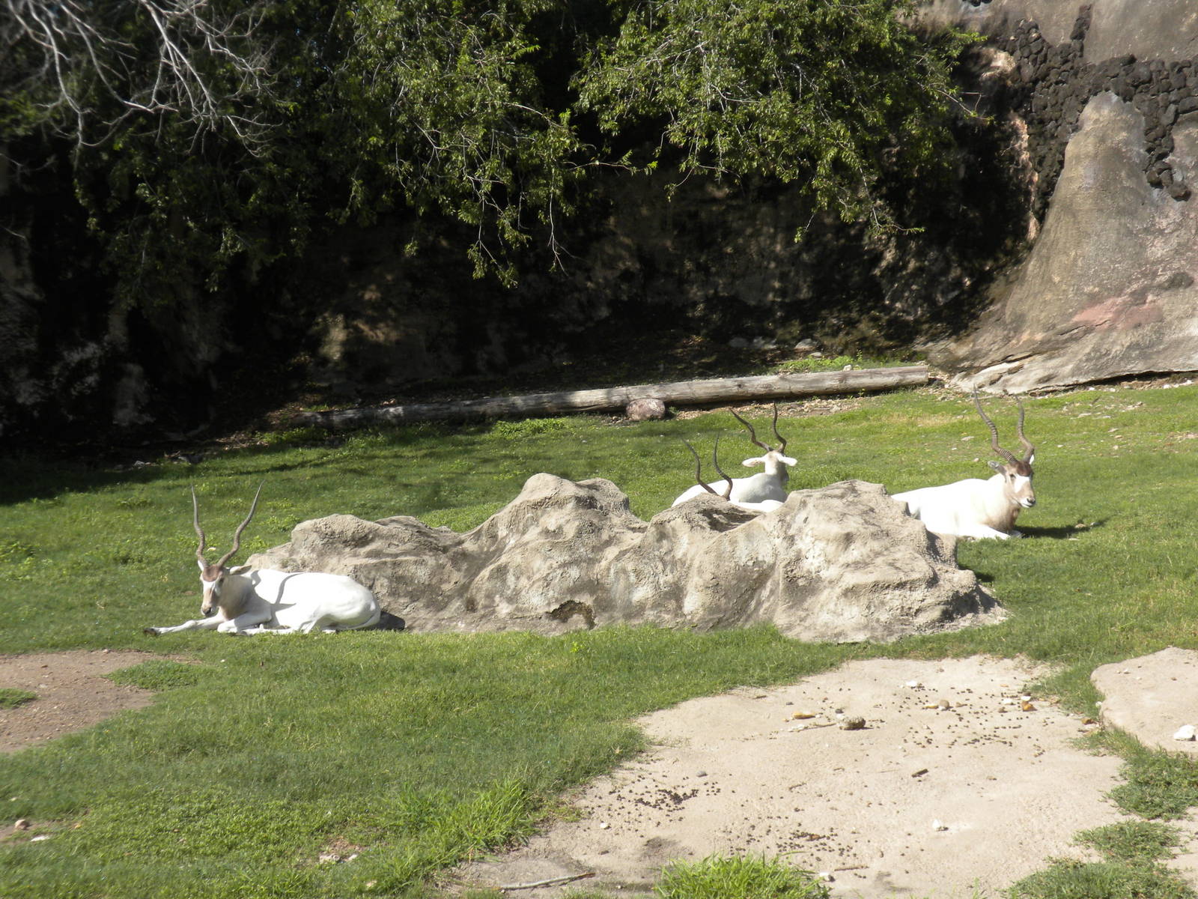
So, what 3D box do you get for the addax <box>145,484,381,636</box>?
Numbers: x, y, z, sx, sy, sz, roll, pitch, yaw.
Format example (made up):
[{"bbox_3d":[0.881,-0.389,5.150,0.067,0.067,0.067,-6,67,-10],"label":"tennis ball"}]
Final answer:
[{"bbox_3d":[-2.566,0.846,19.000,1.720,1.100,0.650,-3,10,-15],"label":"addax"}]

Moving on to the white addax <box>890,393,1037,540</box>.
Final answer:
[{"bbox_3d":[3.074,0.149,21.400,1.400,1.200,0.600,4,11,20],"label":"white addax"}]

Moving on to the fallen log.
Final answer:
[{"bbox_3d":[0.241,-0.552,26.400,6.926,0.250,0.250,-4,11,-13],"label":"fallen log"}]

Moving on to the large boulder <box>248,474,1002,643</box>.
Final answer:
[{"bbox_3d":[0.200,0.740,19.750,5.950,1.080,2.200,0,10,0],"label":"large boulder"}]

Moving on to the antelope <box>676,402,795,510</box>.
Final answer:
[{"bbox_3d":[1.183,0.135,21.800,1.280,1.020,0.600,-8,13,-39],"label":"antelope"}]

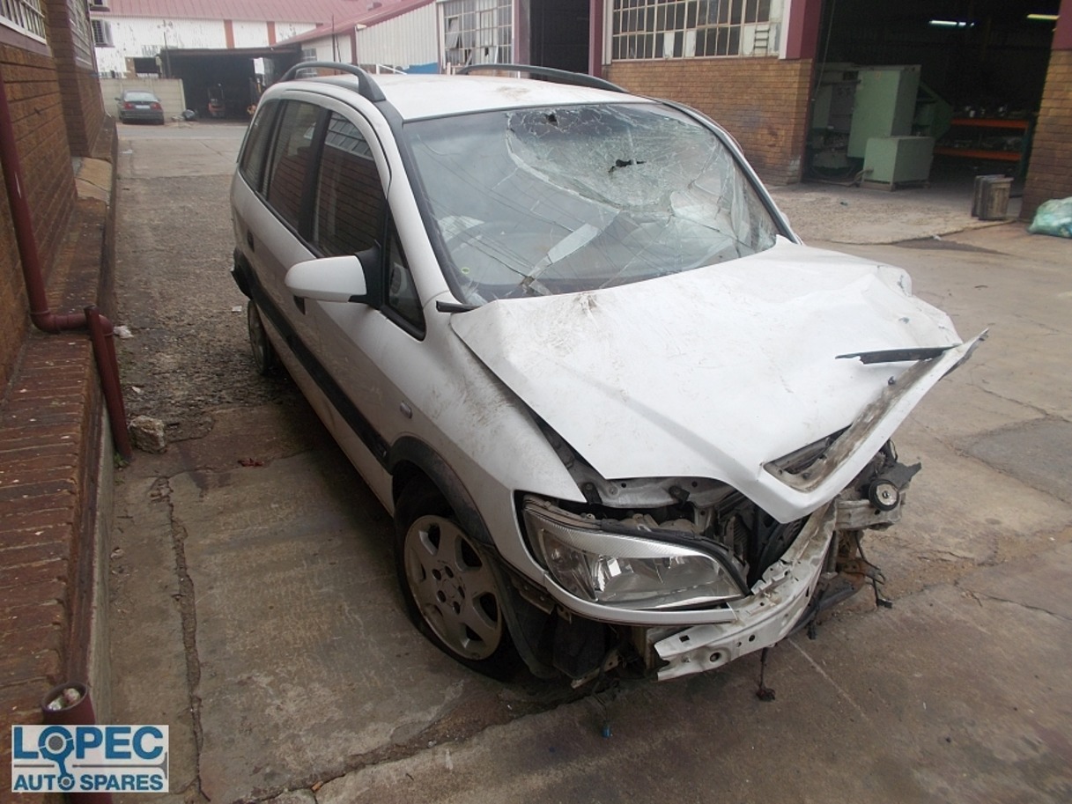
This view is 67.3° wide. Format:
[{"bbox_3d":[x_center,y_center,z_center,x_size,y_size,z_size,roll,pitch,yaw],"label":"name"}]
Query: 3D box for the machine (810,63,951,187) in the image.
[{"bbox_3d":[5.179,-4.182,12.143,1.350,1.640,1.800,-10,24,-24],"label":"machine"}]

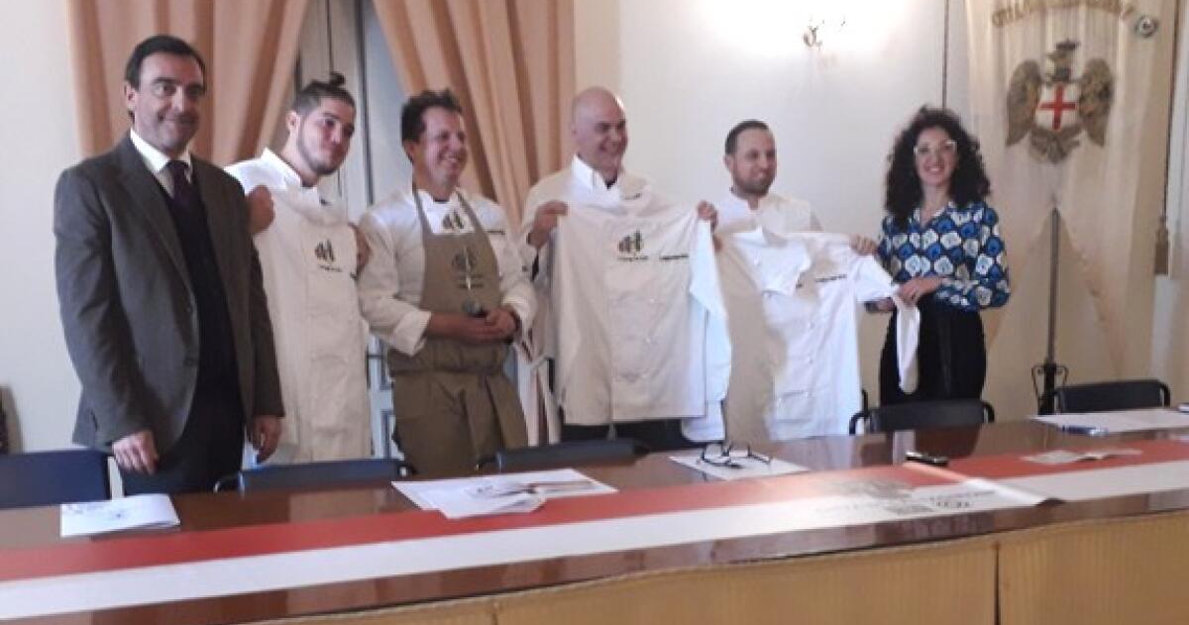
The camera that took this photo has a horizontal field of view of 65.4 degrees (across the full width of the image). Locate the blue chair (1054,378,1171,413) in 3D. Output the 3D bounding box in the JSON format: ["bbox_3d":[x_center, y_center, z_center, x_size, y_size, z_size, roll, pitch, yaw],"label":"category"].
[{"bbox_3d":[1.781,0.650,2.903,0.510,0.780,0.530,-3,7,-14],"label":"blue chair"}]

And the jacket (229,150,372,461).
[{"bbox_3d":[-0.758,0.000,2.430,0.450,0.770,0.280,-6,8,-38],"label":"jacket"}]

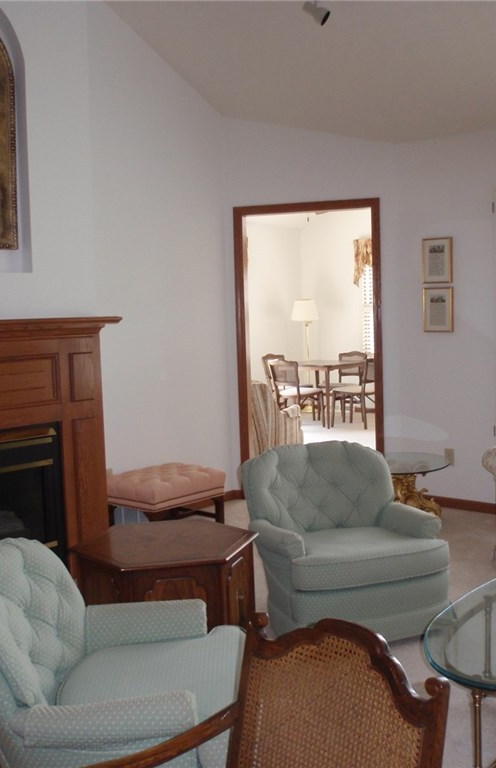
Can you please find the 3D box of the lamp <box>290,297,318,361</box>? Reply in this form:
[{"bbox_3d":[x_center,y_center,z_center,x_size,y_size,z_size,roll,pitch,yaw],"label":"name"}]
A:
[{"bbox_3d":[0.802,-0.386,11.335,0.375,1.532,0.375,3,7,42],"label":"lamp"}]

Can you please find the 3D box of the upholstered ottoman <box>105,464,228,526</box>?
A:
[{"bbox_3d":[-0.487,0.742,4.982,0.444,0.464,0.563,3,7,42],"label":"upholstered ottoman"}]

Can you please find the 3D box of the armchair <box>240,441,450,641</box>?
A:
[{"bbox_3d":[0.400,0.665,3.734,0.750,0.770,0.790,-4,5,-18],"label":"armchair"}]

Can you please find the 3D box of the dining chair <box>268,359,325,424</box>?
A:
[{"bbox_3d":[0.572,0.115,9.707,0.454,0.829,0.533,3,7,43],"label":"dining chair"}]

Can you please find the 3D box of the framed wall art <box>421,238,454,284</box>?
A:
[{"bbox_3d":[1.273,-0.824,5.556,0.225,0.302,0.025,3,7,42],"label":"framed wall art"}]

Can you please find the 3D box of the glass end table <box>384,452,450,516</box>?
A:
[{"bbox_3d":[0.879,0.700,5.046,0.691,0.444,0.691,3,7,42],"label":"glass end table"}]

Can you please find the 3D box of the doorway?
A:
[{"bbox_3d":[0.448,-0.213,5.961,1.042,2.134,0.128,-1,5,13],"label":"doorway"}]

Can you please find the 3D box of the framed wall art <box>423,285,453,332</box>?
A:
[{"bbox_3d":[1.286,-0.496,5.584,0.224,0.302,0.025,3,7,42],"label":"framed wall art"}]

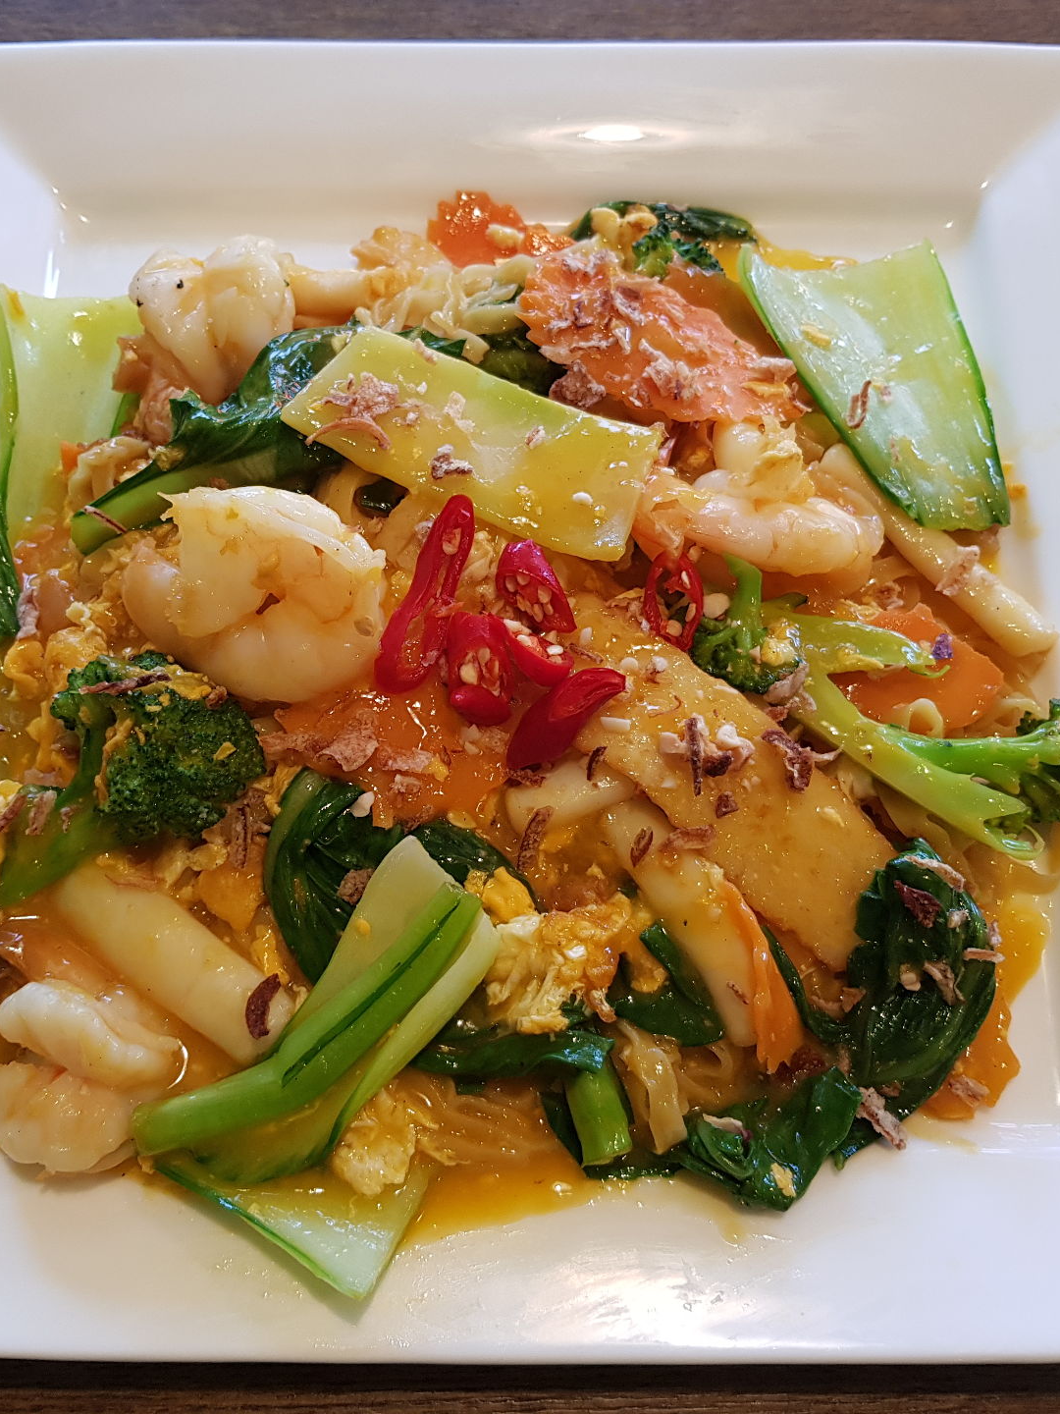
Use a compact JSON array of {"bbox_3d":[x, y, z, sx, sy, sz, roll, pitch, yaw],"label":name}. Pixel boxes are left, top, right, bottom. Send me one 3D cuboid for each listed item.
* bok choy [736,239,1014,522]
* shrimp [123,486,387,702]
[{"bbox_3d":[0.070,-0.068,0.293,0.041,0.017,0.073,-8,71,-3],"label":"bok choy"},{"bbox_3d":[-0.054,-0.022,0.275,0.051,0.024,0.046,0,71,0],"label":"shrimp"}]

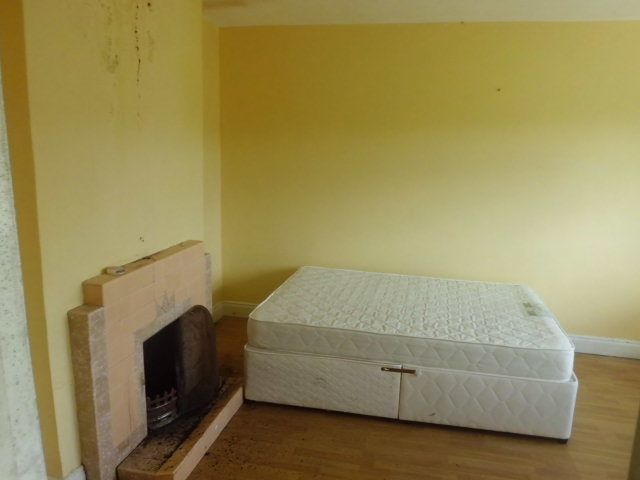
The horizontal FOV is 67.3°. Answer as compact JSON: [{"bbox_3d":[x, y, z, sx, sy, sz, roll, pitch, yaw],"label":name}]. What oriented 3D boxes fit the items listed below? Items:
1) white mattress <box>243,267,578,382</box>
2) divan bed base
[{"bbox_3d":[0.603,0.506,3.427,1.861,0.185,1.330,4,11,11],"label":"white mattress"},{"bbox_3d":[0.602,0.781,3.466,1.900,0.370,1.340,4,11,11],"label":"divan bed base"}]

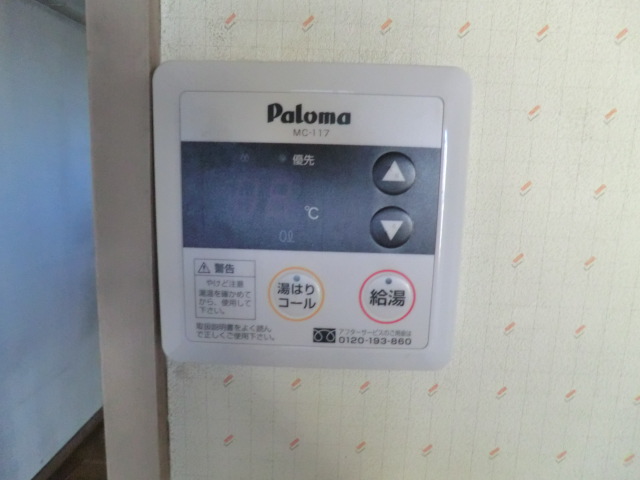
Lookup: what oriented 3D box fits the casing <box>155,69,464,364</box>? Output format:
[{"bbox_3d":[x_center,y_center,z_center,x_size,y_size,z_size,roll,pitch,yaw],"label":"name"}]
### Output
[{"bbox_3d":[-0.004,-0.006,0.171,0.120,0.119,0.019,2,9,1],"label":"casing"}]

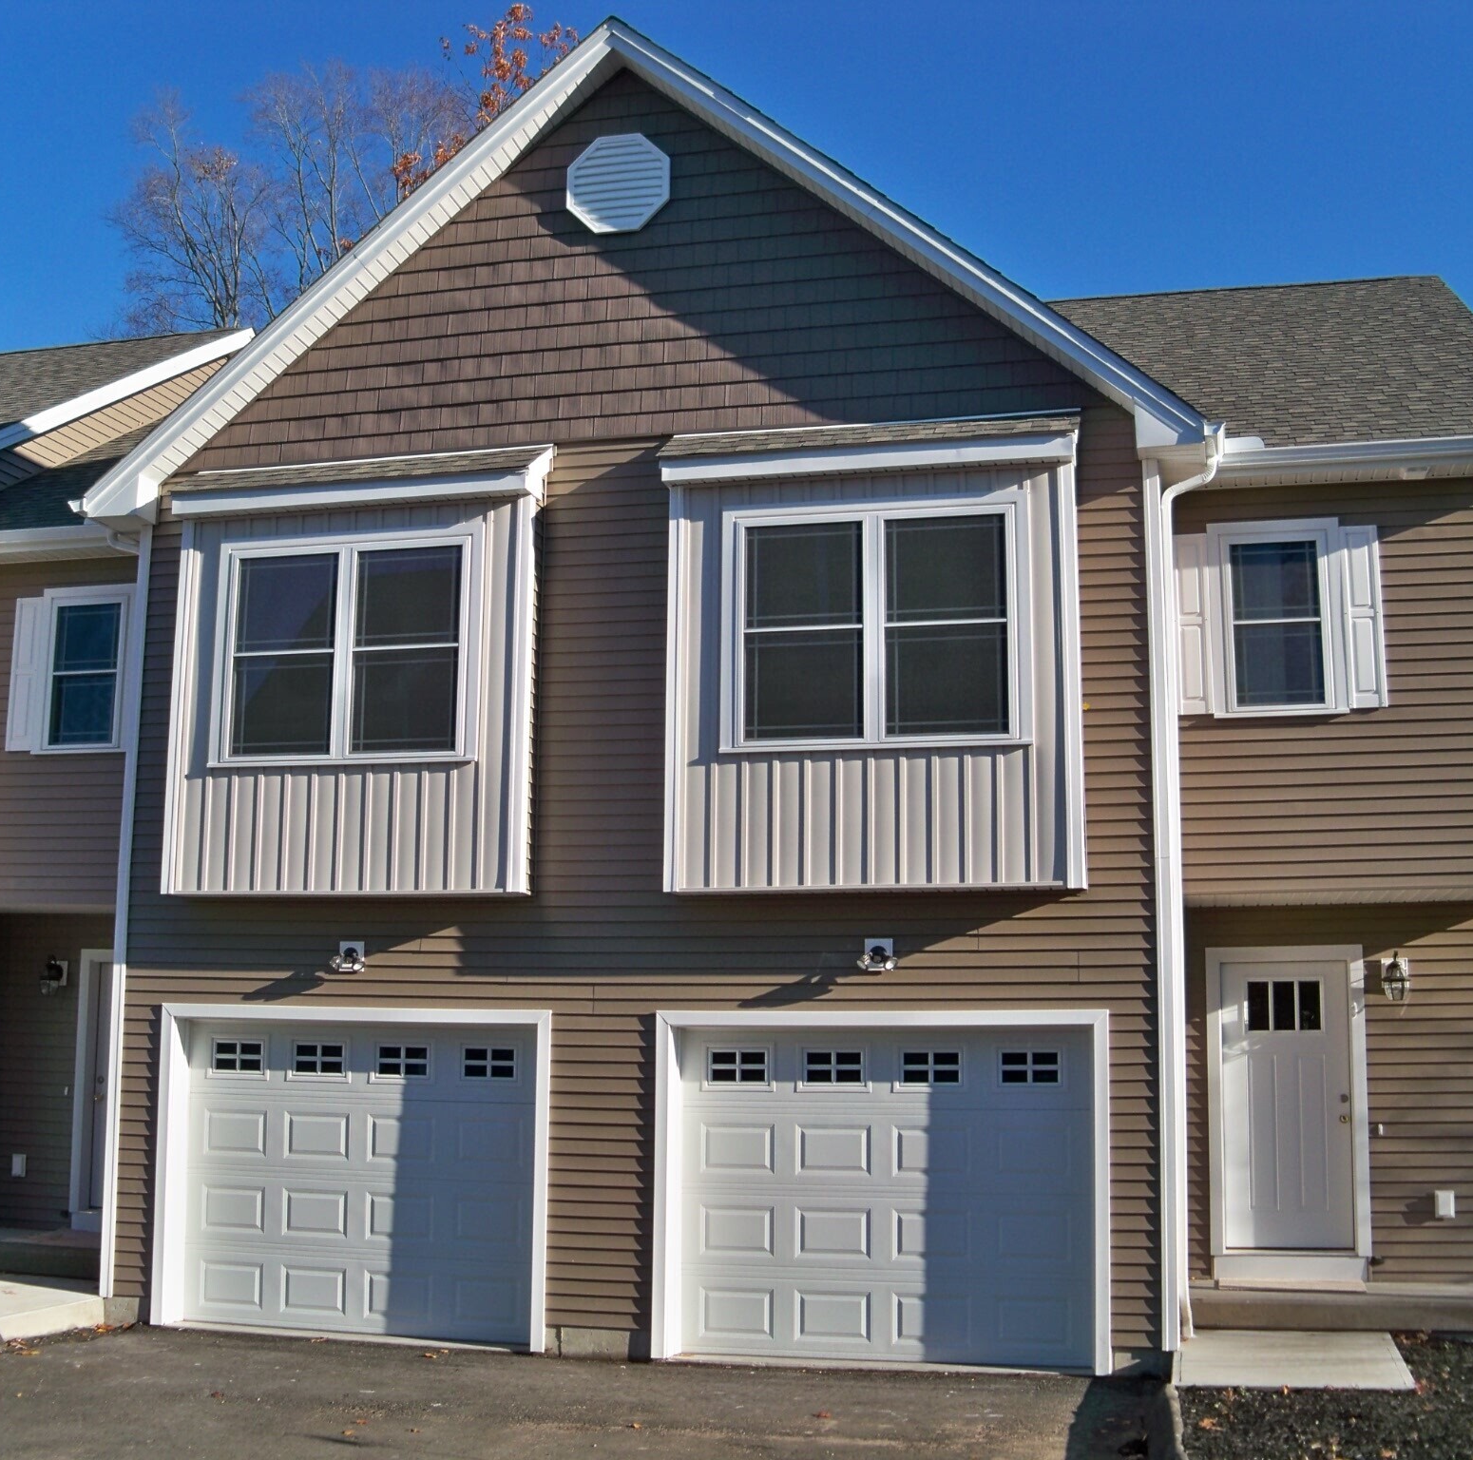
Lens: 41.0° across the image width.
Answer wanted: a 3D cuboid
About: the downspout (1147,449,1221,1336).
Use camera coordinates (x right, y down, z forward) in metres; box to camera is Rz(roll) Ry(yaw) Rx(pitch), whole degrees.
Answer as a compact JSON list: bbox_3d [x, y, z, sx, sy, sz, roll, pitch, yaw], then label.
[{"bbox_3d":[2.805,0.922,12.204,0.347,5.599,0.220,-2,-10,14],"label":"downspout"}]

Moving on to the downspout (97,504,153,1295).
[{"bbox_3d":[-4.281,1.201,13.946,0.114,5.469,0.119,-2,-10,14],"label":"downspout"}]

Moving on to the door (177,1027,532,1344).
[{"bbox_3d":[-2.542,3.036,13.367,2.646,2.055,0.090,-2,-10,14],"label":"door"}]

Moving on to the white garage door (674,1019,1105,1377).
[{"bbox_3d":[0.932,2.933,12.500,2.679,2.061,0.090,-2,-10,14],"label":"white garage door"}]

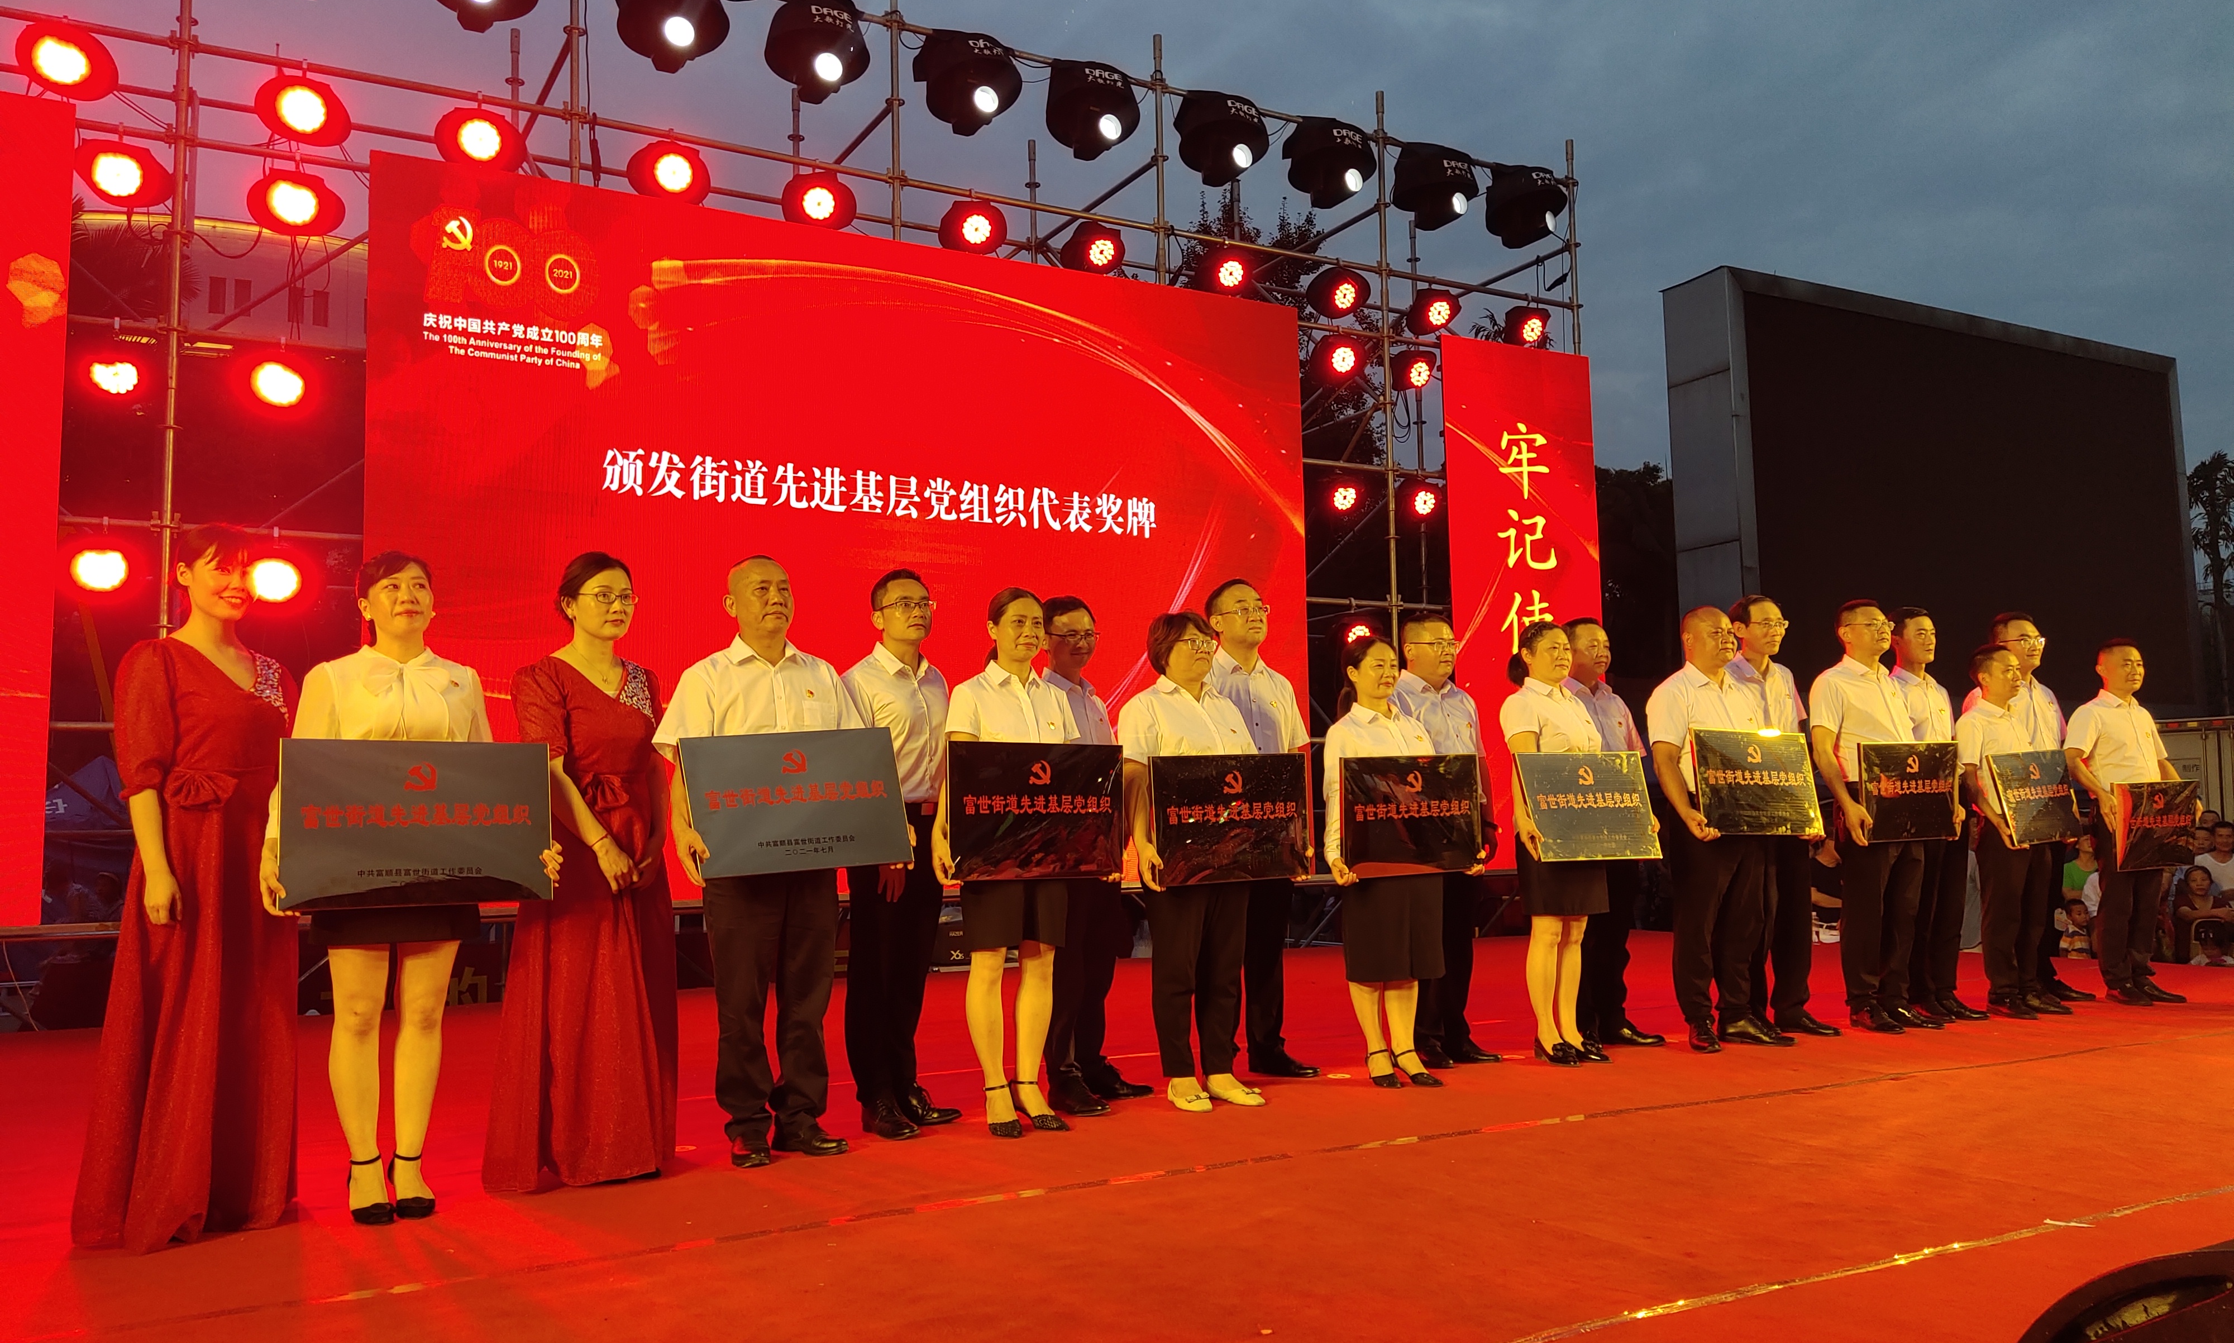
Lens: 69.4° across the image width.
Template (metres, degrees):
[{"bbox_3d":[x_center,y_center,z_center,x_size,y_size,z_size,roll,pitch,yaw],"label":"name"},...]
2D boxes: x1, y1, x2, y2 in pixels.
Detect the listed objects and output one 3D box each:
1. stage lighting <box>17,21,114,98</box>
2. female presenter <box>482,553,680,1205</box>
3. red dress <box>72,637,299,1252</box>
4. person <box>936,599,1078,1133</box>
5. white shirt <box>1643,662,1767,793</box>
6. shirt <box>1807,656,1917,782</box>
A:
[{"bbox_3d":[-5.248,-3.056,8.070,0.410,0.320,0.360,2,-6,-29],"label":"stage lighting"},{"bbox_3d":[-1.448,0.518,4.353,0.510,1.630,0.430,3,-6,-35],"label":"female presenter"},{"bbox_3d":[-2.238,0.632,3.896,0.420,1.390,0.450,-5,-7,39],"label":"red dress"},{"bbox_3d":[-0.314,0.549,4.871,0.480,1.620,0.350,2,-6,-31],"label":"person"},{"bbox_3d":[2.373,0.221,6.480,0.450,0.530,0.300,2,-5,-25],"label":"white shirt"},{"bbox_3d":[3.231,0.223,6.993,0.470,0.550,0.280,2,-6,-29],"label":"shirt"}]

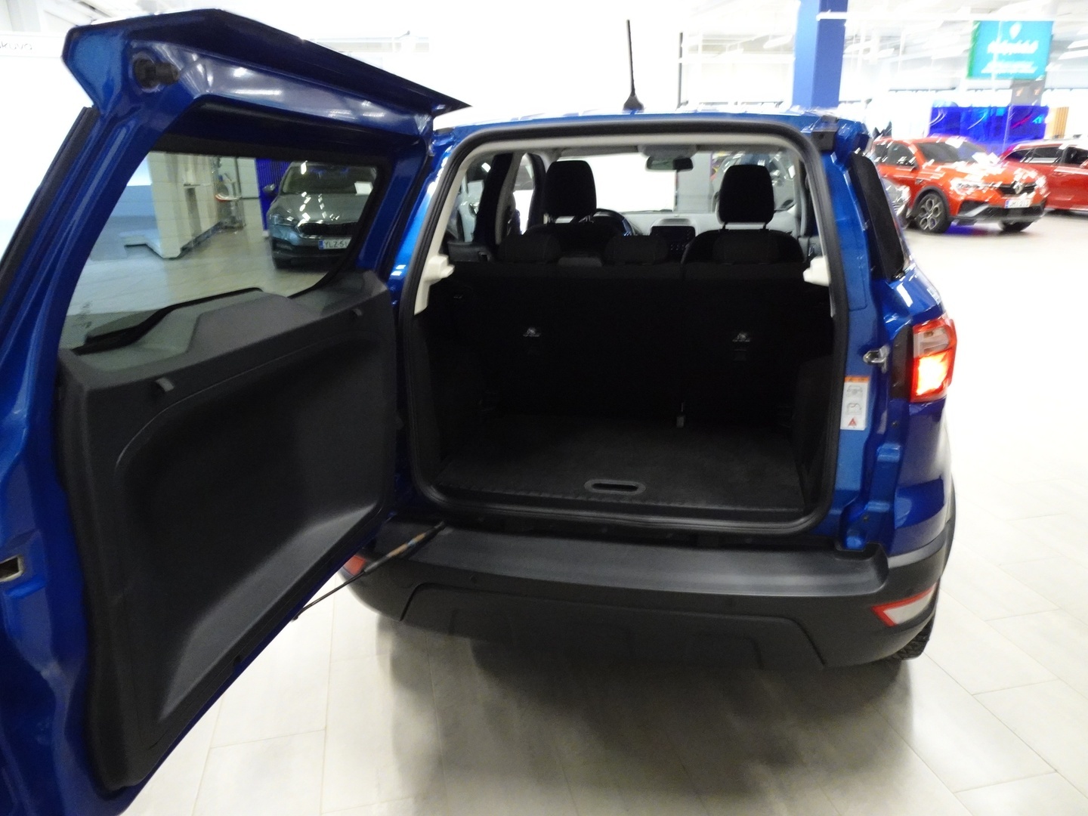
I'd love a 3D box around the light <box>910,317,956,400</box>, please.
[{"bbox_3d":[0.877,-0.108,1.686,0.136,0.194,0.182,3,18,12],"label":"light"}]

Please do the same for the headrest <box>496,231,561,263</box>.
[{"bbox_3d":[-0.043,-0.507,2.472,0.220,0.138,0.121,3,18,12],"label":"headrest"}]

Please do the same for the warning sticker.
[{"bbox_3d":[0.701,-0.012,1.701,0.052,0.126,0.005,3,18,12],"label":"warning sticker"}]

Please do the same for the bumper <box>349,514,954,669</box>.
[{"bbox_3d":[0.166,0.414,1.961,1.737,0.278,0.434,3,18,12],"label":"bumper"}]

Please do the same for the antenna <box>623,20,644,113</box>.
[{"bbox_3d":[0.228,-0.889,1.985,0.057,0.202,0.172,3,18,12],"label":"antenna"}]

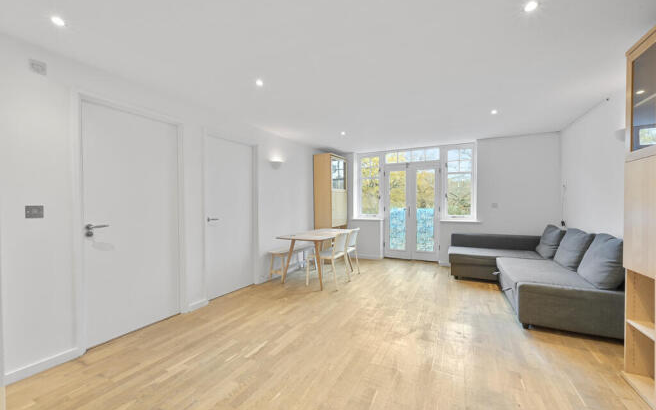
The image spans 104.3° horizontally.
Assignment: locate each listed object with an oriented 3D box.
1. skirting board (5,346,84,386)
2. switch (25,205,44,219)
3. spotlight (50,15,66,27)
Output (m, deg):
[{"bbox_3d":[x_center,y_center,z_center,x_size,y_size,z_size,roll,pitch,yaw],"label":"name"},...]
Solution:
[{"bbox_3d":[-2.015,1.133,1.822,0.018,0.077,0.372,0,0,28],"label":"skirting board"},{"bbox_3d":[-2.037,0.049,1.774,0.011,0.087,0.087,0,0,28],"label":"switch"},{"bbox_3d":[-1.670,-1.134,1.580,0.085,0.030,0.085,0,1,28],"label":"spotlight"}]

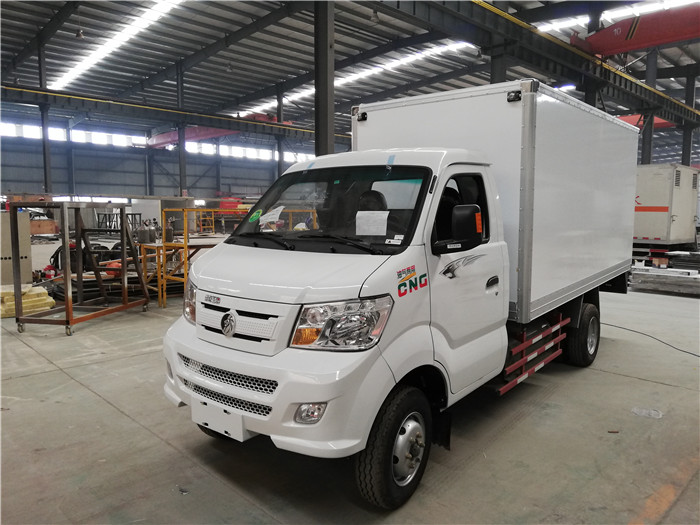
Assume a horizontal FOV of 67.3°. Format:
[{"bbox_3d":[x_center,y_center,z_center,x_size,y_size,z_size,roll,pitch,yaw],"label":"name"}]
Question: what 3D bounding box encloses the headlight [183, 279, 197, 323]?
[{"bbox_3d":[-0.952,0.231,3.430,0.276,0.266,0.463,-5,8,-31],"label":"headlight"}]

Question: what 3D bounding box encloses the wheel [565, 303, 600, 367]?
[{"bbox_3d":[2.602,0.800,5.791,0.182,0.664,0.664,4,6,38],"label":"wheel"}]

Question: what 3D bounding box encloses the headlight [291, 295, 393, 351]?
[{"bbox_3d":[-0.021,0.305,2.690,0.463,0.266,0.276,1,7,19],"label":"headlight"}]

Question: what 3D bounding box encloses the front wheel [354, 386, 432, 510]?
[{"bbox_3d":[0.278,1.035,2.976,0.182,0.664,0.664,3,6,34],"label":"front wheel"}]

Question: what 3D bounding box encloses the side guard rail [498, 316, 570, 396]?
[{"bbox_3d":[1.659,0.752,4.593,0.059,0.364,1.724,5,9,38],"label":"side guard rail"}]

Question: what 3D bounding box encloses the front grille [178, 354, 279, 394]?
[{"bbox_3d":[-0.694,0.586,2.831,0.798,0.084,0.089,5,9,38],"label":"front grille"}]

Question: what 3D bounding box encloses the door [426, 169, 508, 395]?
[{"bbox_3d":[0.745,0.111,3.427,0.197,1.478,1.143,5,9,38],"label":"door"}]

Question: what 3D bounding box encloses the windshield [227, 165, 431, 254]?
[{"bbox_3d":[-0.198,-0.340,3.362,1.438,0.729,0.148,5,-37,38],"label":"windshield"}]

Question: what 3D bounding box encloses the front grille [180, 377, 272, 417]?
[{"bbox_3d":[-0.699,0.724,2.840,0.749,0.079,0.089,5,9,38],"label":"front grille"}]

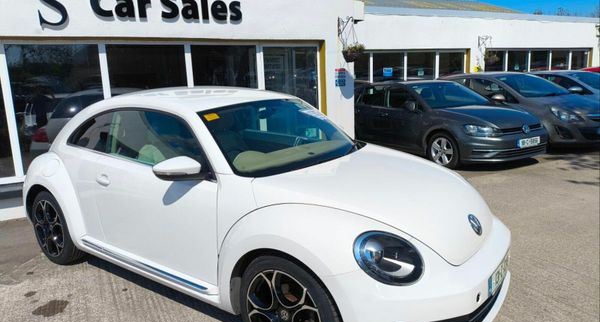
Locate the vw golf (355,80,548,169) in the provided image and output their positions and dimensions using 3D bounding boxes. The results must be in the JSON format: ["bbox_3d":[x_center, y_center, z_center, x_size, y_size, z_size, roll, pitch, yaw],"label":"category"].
[{"bbox_3d":[2.484,-0.842,8.509,1.800,1.470,4.260,-7,11,-27],"label":"vw golf"}]

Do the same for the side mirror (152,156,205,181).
[{"bbox_3d":[-0.725,0.042,2.551,0.160,0.145,0.230,6,11,35],"label":"side mirror"}]

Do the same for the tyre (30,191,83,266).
[{"bbox_3d":[-2.070,0.562,3.791,0.670,0.665,0.235,6,11,35],"label":"tyre"}]

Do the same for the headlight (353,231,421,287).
[{"bbox_3d":[0.434,0.475,2.120,0.310,0.240,0.270,-9,12,-44],"label":"headlight"}]

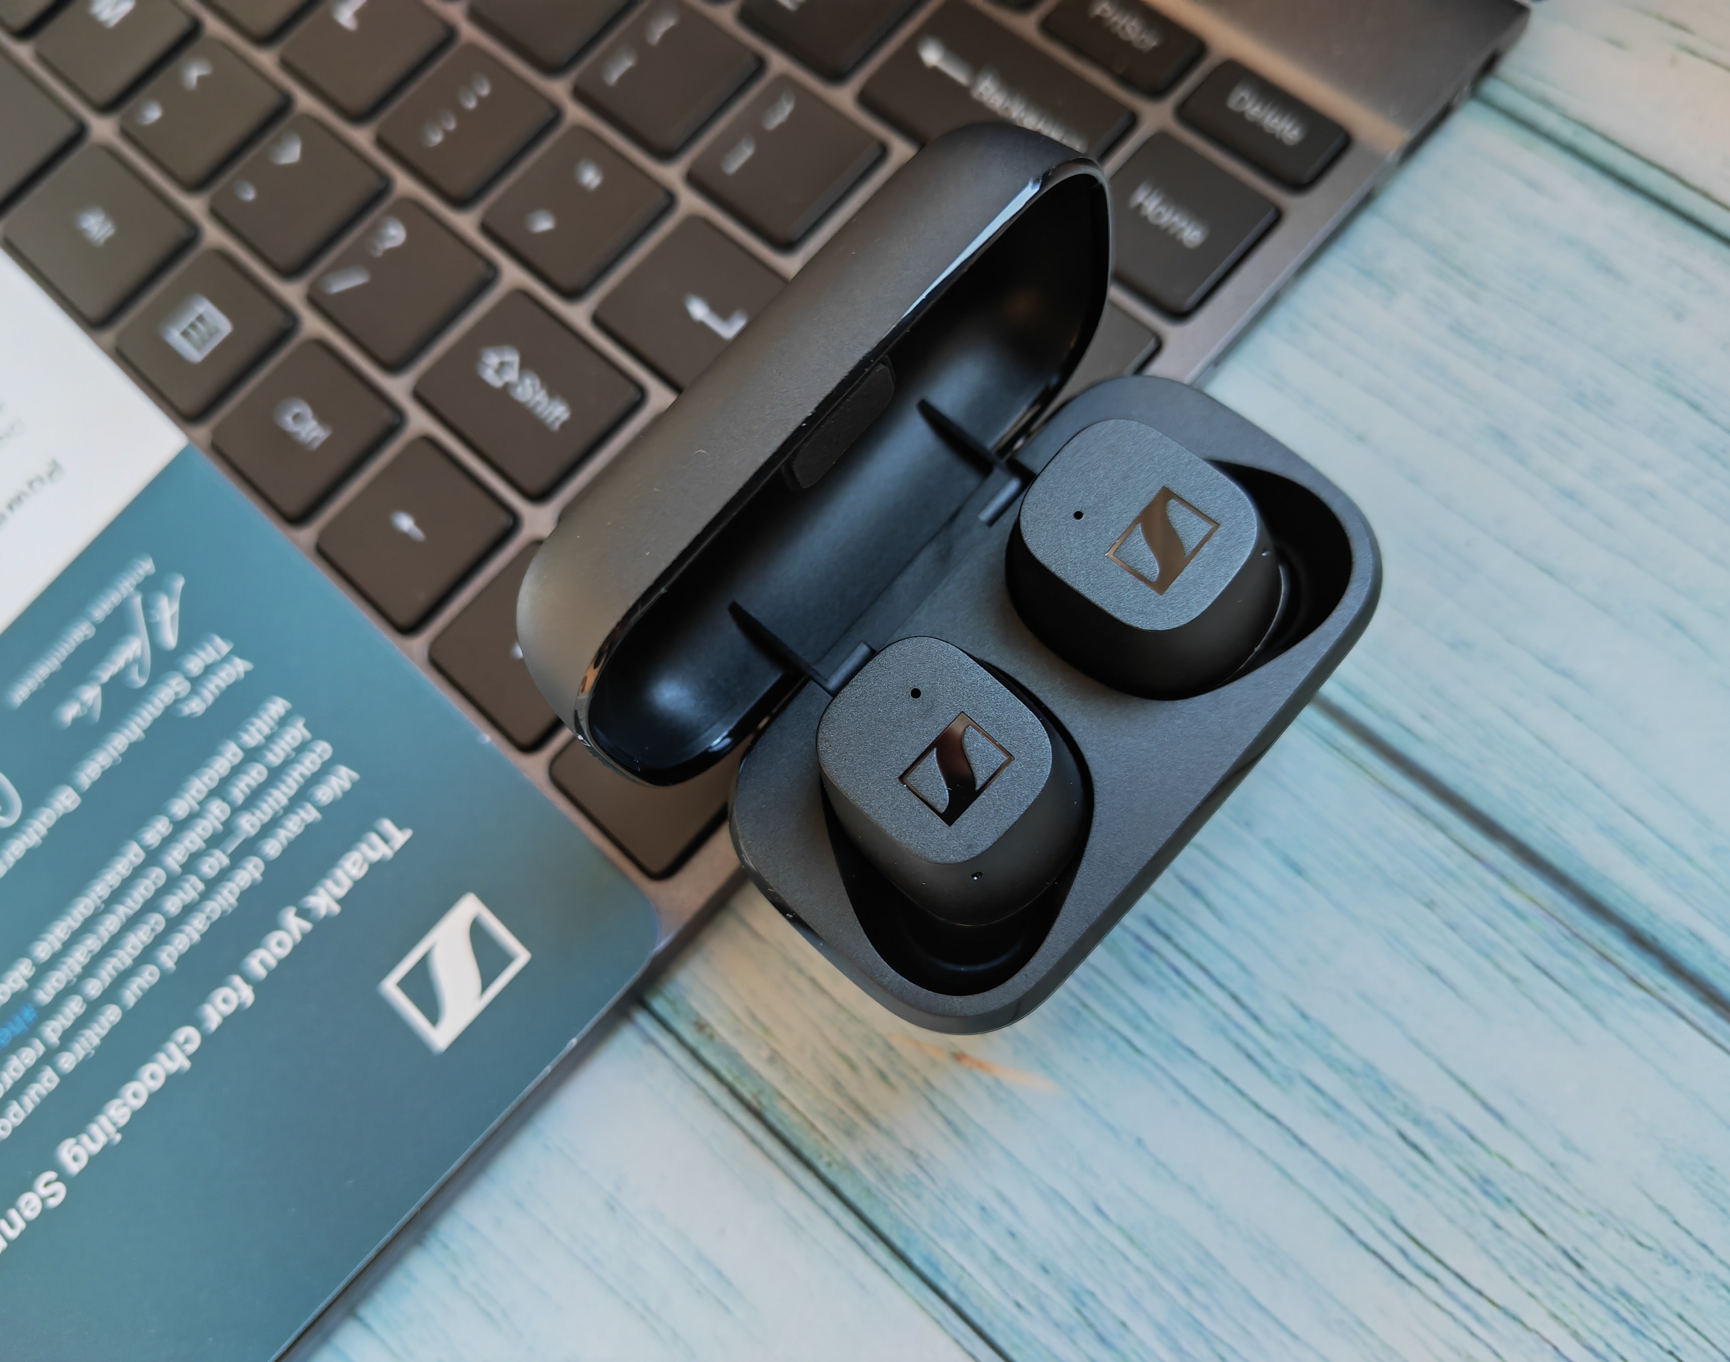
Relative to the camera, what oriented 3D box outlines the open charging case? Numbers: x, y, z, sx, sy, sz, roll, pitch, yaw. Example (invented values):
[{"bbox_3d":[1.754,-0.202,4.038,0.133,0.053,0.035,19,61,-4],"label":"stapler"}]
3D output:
[{"bbox_3d":[0.010,-0.004,0.121,0.049,0.058,0.059,40,82,17],"label":"open charging case"}]

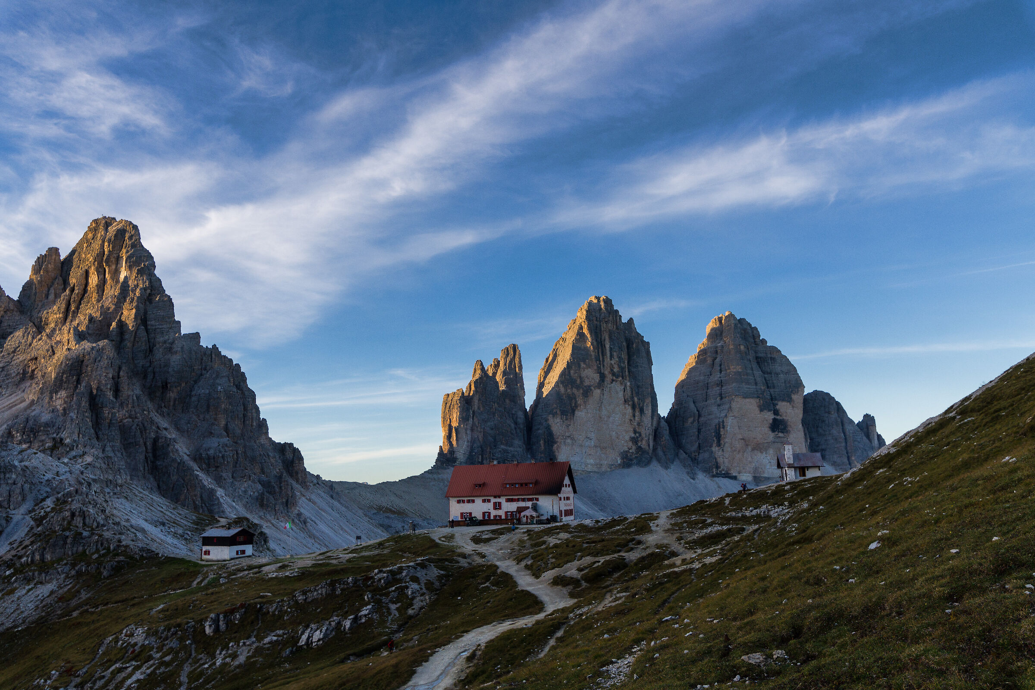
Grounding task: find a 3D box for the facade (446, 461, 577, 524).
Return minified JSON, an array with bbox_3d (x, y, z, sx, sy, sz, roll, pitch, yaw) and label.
[{"bbox_3d":[-1.321,31.641,148.291,26.517,12.105,11.828,-6,-13,20],"label":"facade"}]

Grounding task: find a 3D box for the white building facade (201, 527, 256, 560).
[{"bbox_3d":[-60.461,41.325,143.979,9.231,6.038,6.410,-8,-14,28],"label":"white building facade"}]

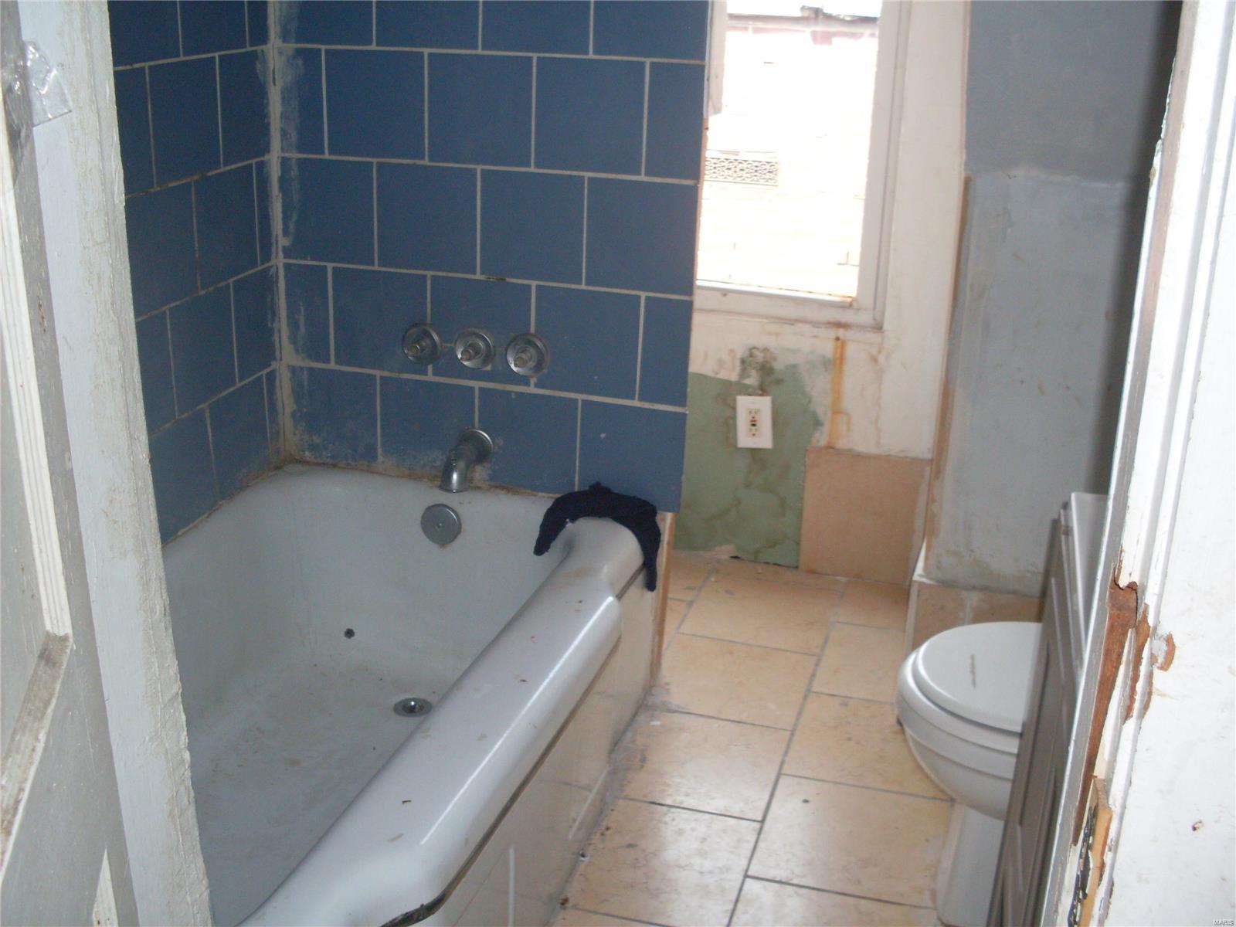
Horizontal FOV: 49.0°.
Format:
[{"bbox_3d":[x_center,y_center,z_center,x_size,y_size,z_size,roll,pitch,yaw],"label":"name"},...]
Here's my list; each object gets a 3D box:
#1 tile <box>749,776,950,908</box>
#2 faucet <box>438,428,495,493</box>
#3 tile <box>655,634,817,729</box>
[{"bbox_3d":[0.388,0.616,2.222,0.298,0.010,0.303,8,21,15],"label":"tile"},{"bbox_3d":[-0.296,-0.006,2.589,0.066,0.088,0.122,7,21,14],"label":"faucet"},{"bbox_3d":[0.227,0.434,2.702,0.302,0.010,0.300,8,22,15],"label":"tile"}]

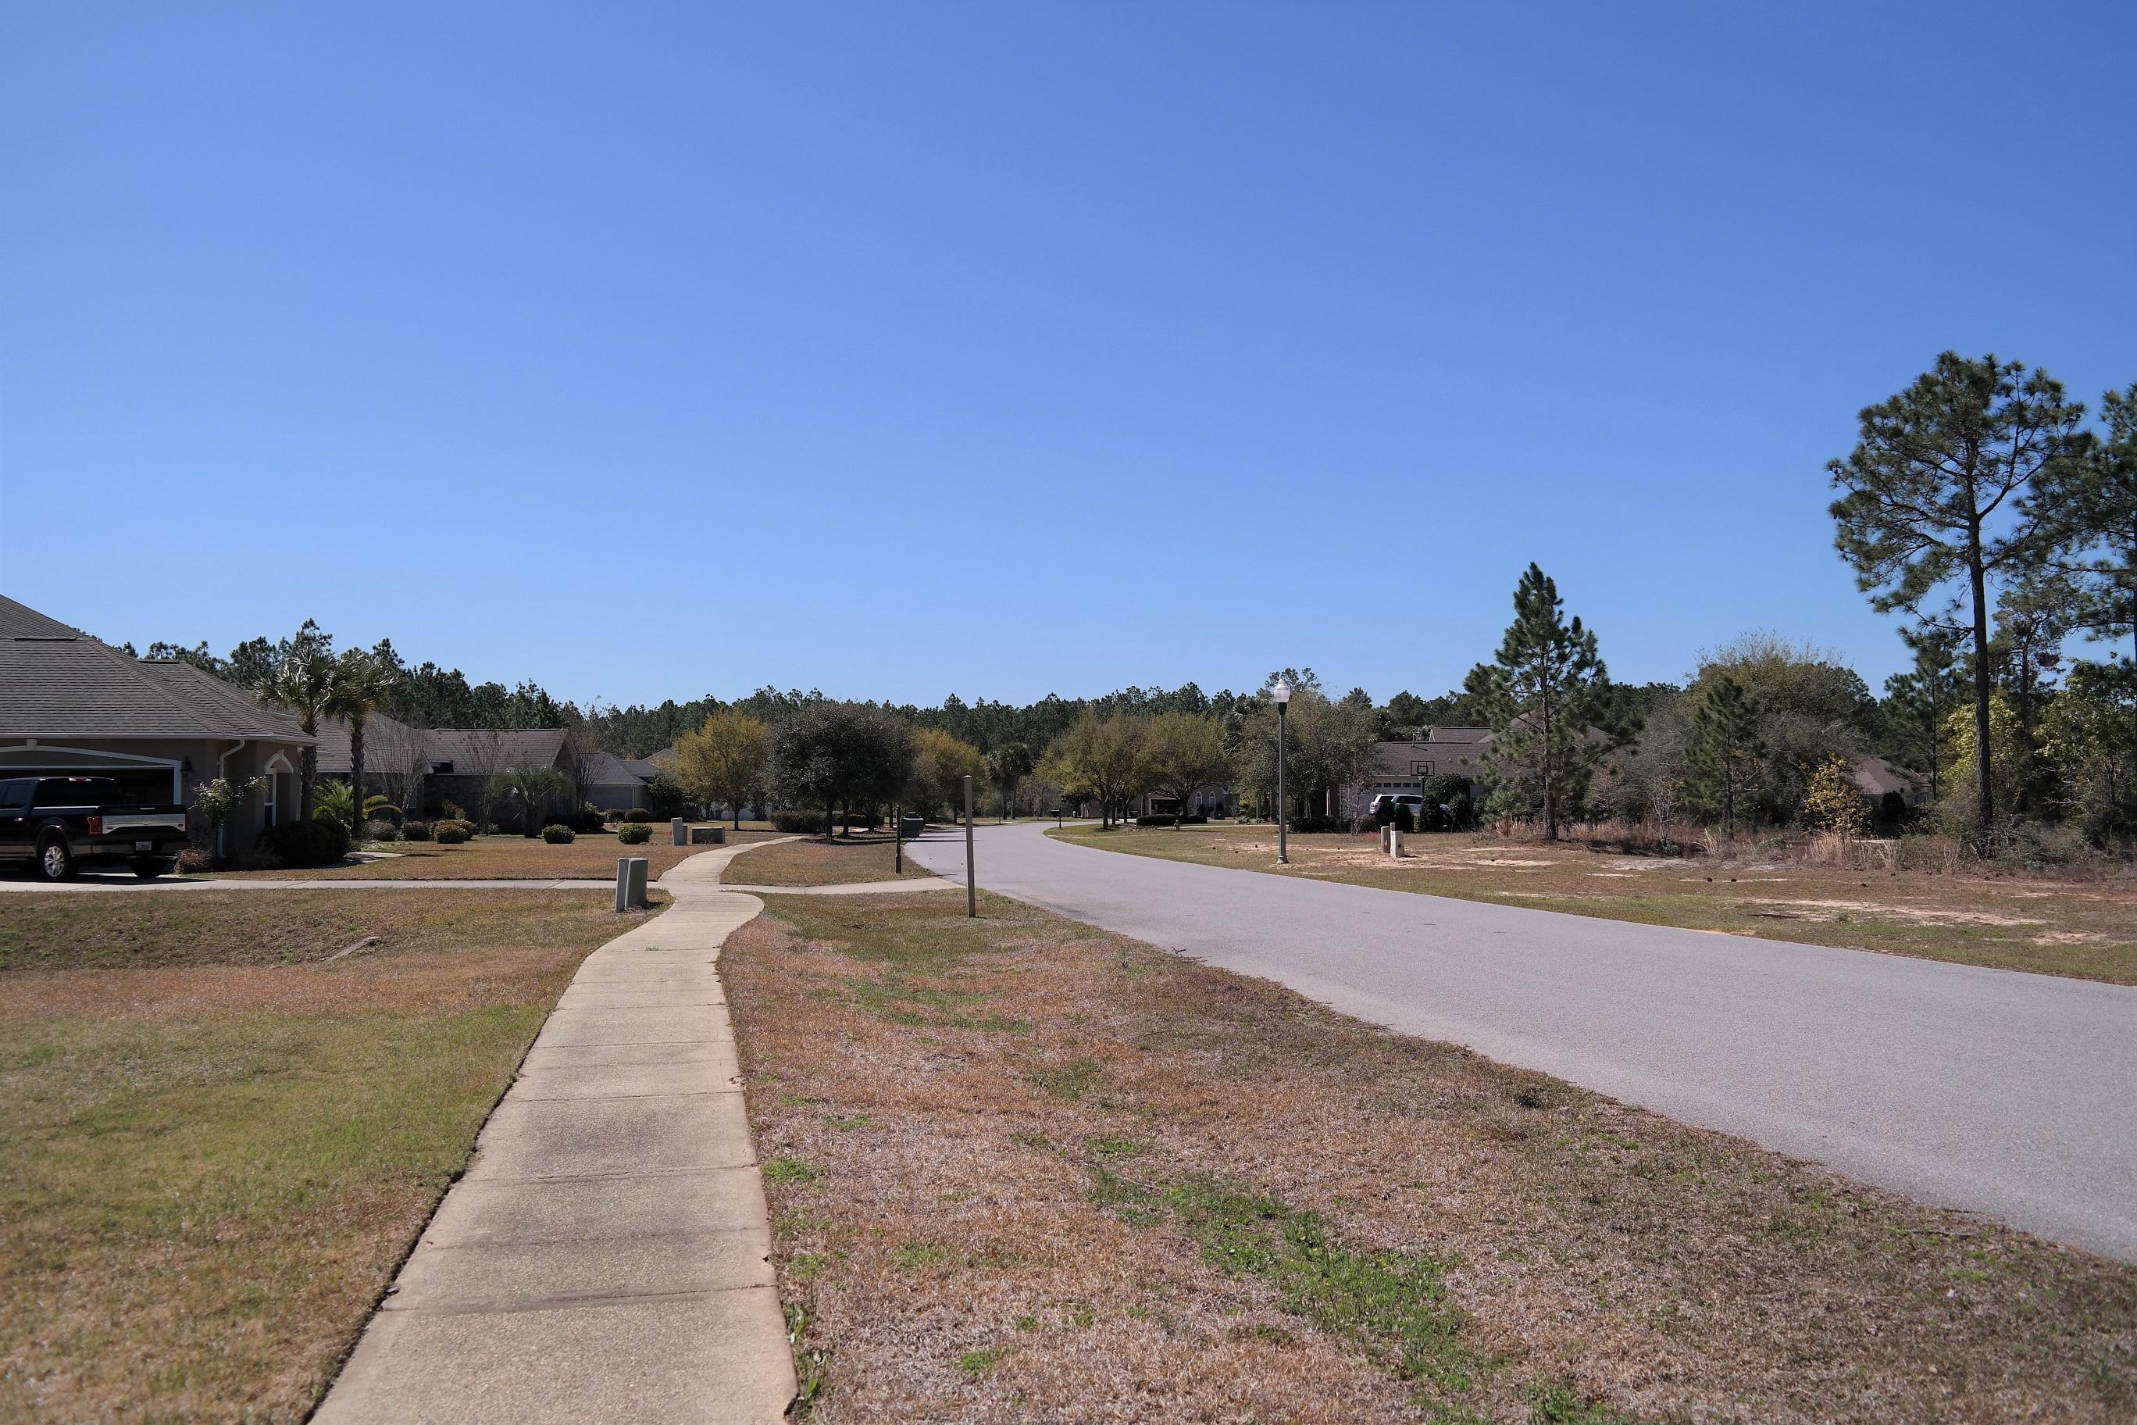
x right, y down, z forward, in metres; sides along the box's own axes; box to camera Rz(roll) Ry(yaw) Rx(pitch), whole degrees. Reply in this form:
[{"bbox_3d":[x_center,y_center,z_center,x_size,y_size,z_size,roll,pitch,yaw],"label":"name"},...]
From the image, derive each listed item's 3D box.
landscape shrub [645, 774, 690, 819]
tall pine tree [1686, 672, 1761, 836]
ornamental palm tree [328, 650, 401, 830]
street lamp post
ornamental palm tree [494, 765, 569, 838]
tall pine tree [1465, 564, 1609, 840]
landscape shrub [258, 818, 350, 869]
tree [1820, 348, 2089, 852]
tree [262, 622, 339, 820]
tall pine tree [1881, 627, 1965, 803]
[{"bbox_3d":[-27.059,5.687,108.085,2.930,3.260,2.780,0,-3,0],"label":"landscape shrub"},{"bbox_3d":[22.898,1.543,56.154,2.570,5.910,2.570,0,-3,0],"label":"tall pine tree"},{"bbox_3d":[-24.151,1.083,55.167,2.580,6.440,2.580,0,-3,0],"label":"ornamental palm tree"},{"bbox_3d":[5.166,1.403,38.918,0.460,4.520,0.460,0,-3,0],"label":"street lamp post"},{"bbox_3d":[-21.436,3.538,64.076,3.070,2.930,3.070,0,-3,0],"label":"ornamental palm tree"},{"bbox_3d":[17.241,-0.409,59.266,5.290,10.240,5.290,0,-3,0],"label":"tall pine tree"},{"bbox_3d":[-18.207,3.087,38.230,2.150,1.150,2.150,0,-3,0],"label":"landscape shrub"},{"bbox_3d":[25.518,-3.249,46.379,7.430,14.570,7.430,0,-3,0],"label":"tree"},{"bbox_3d":[-22.499,0.799,47.170,2.400,6.540,2.400,0,-3,0],"label":"tree"},{"bbox_3d":[38.442,0.625,72.233,4.050,8.970,4.050,0,-3,0],"label":"tall pine tree"}]

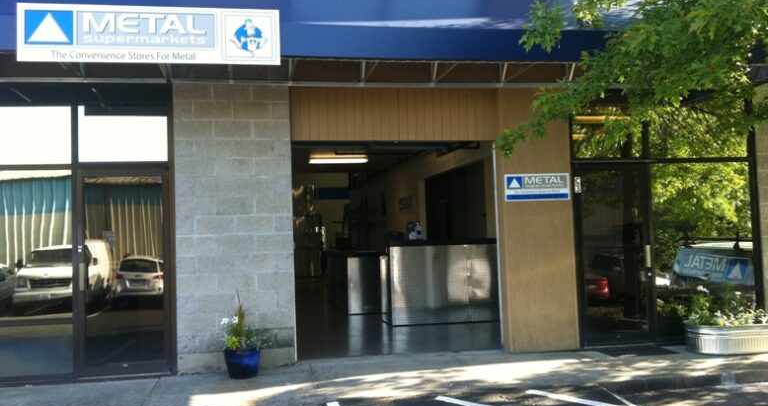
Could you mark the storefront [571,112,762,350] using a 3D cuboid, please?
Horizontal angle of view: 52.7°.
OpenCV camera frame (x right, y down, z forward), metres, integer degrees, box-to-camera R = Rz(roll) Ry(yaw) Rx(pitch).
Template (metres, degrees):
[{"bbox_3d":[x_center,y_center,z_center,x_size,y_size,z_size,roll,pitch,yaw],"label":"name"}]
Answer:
[{"bbox_3d":[3.404,0.229,9.253,2.420,2.880,0.130,-1,-3,-12],"label":"storefront"}]

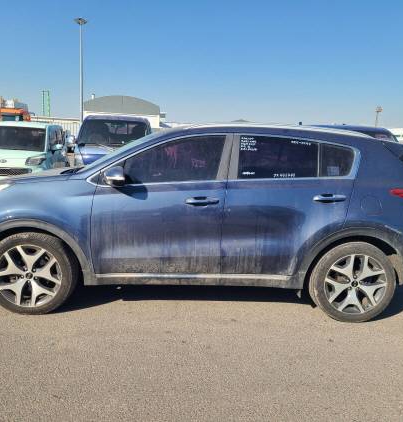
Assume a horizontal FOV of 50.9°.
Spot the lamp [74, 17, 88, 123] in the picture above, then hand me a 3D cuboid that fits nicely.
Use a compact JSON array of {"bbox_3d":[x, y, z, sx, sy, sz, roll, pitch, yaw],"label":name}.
[{"bbox_3d":[-10.590,-10.987,37.270,1.200,11.300,1.200,3,9,0],"label":"lamp"}]

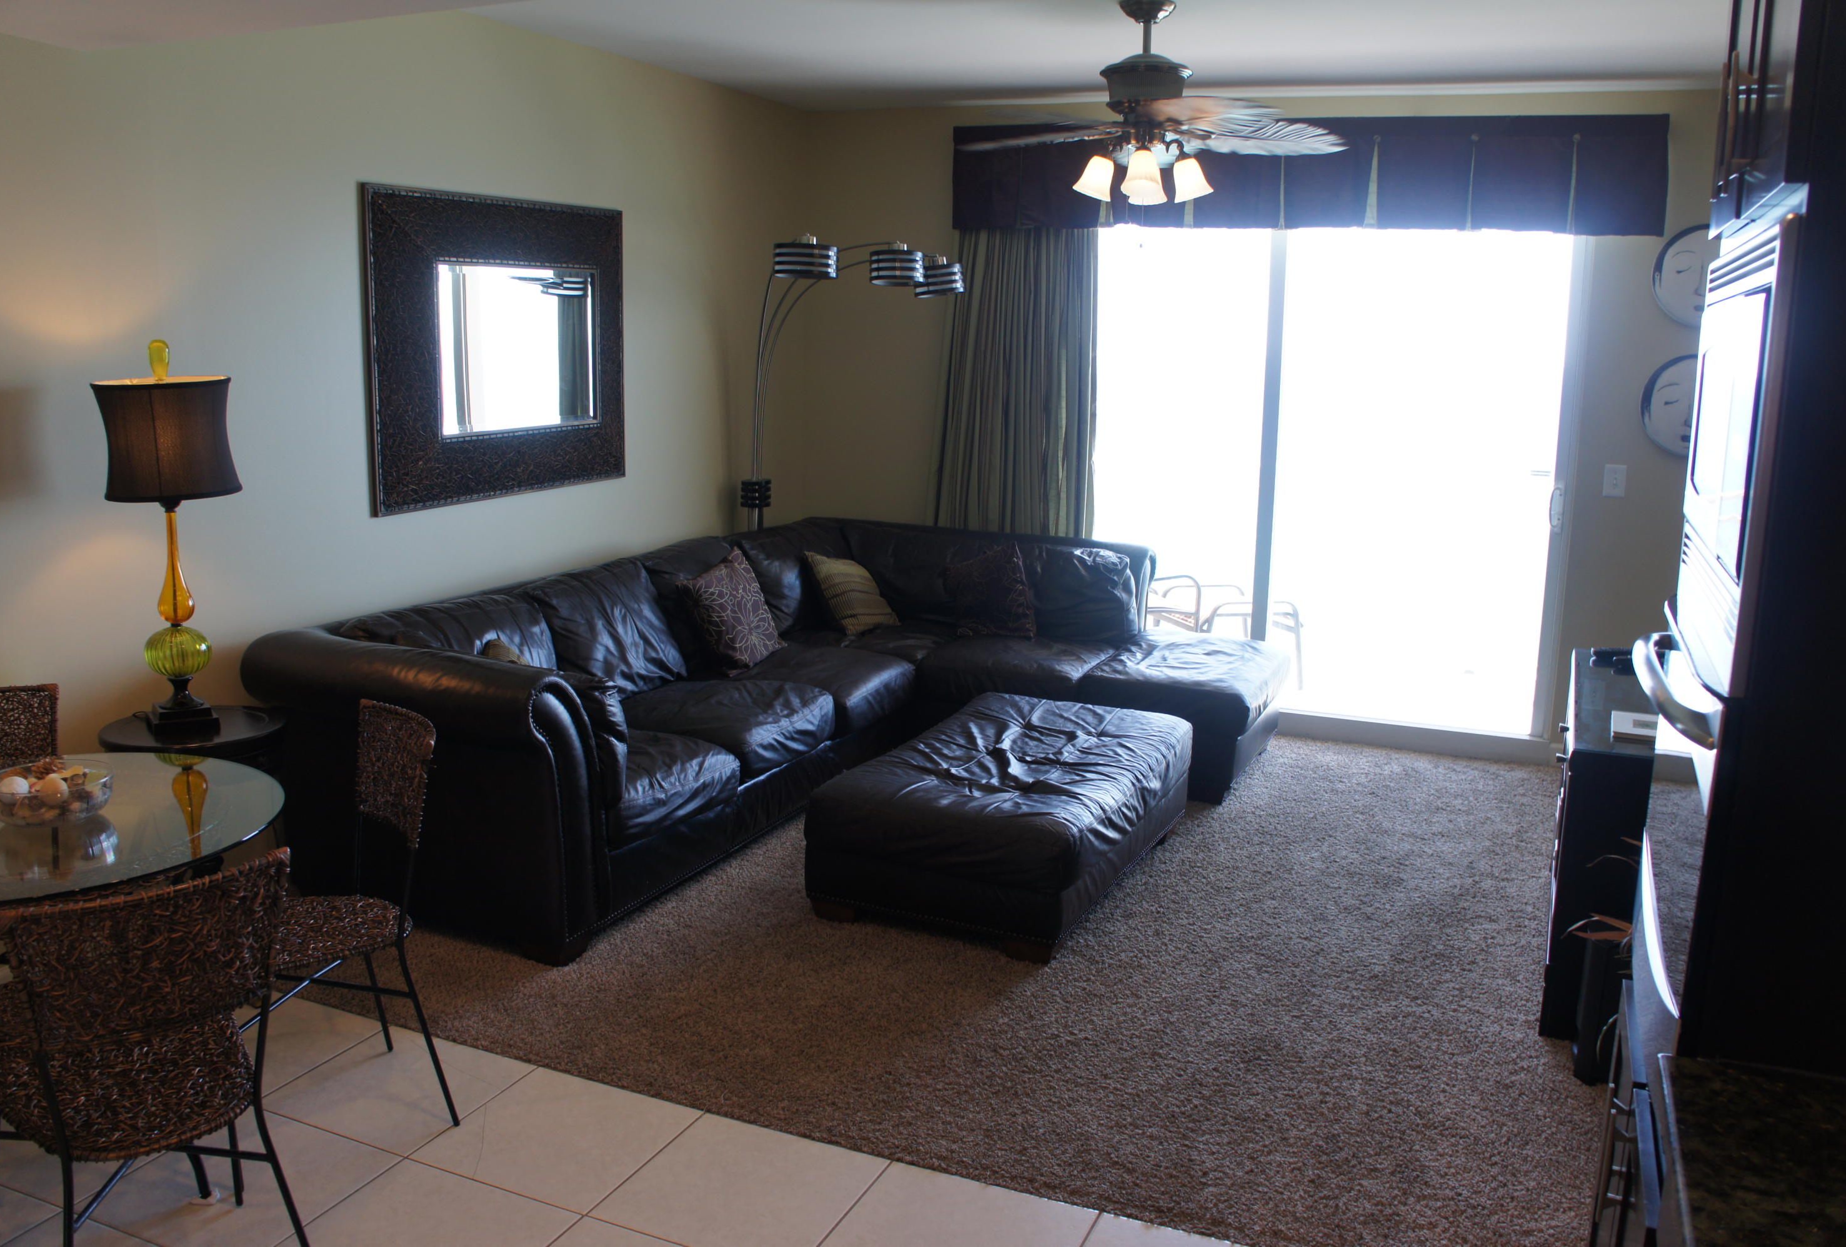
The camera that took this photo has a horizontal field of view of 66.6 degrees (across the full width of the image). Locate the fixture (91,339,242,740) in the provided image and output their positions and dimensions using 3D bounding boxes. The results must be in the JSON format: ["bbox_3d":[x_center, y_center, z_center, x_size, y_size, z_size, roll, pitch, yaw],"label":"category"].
[{"bbox_3d":[-1.792,-0.201,3.353,0.295,0.938,0.295,6,13,22],"label":"fixture"}]

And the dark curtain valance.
[{"bbox_3d":[1.407,-1.746,5.527,2.698,0.412,0.180,6,13,22],"label":"dark curtain valance"}]

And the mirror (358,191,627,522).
[{"bbox_3d":[-1.373,-0.908,4.652,0.050,0.955,1.254,6,13,22],"label":"mirror"}]

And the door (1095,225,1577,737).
[{"bbox_3d":[1.479,-0.679,5.842,2.123,2.130,0.120,6,13,22],"label":"door"}]

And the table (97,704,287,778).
[{"bbox_3d":[-1.806,0.596,3.536,0.425,0.696,0.425,6,13,22],"label":"table"}]

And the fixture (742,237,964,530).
[{"bbox_3d":[-0.388,-0.537,5.790,1.000,2.038,0.750,6,13,22],"label":"fixture"}]

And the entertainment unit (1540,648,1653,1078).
[{"bbox_3d":[1.970,0.565,3.838,0.460,0.730,1.215,6,13,22],"label":"entertainment unit"}]

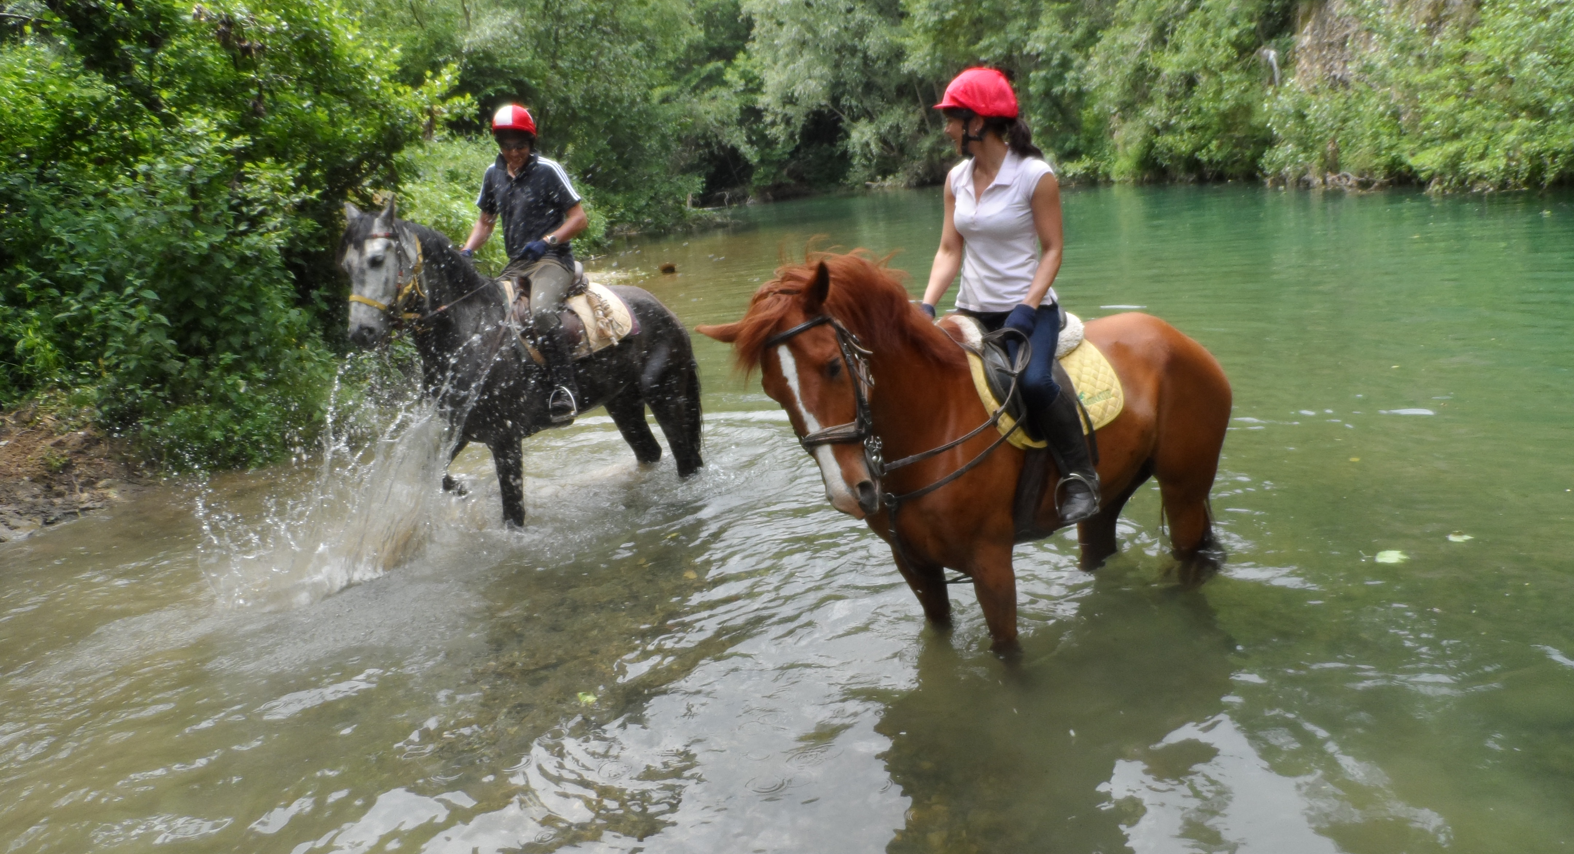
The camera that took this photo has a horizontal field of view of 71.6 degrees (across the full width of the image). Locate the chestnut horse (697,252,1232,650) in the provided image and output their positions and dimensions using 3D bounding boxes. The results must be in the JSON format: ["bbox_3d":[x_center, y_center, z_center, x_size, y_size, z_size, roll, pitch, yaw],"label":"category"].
[{"bbox_3d":[0.780,0.252,3.979,2.075,1.913,0.668,-15,18,-35],"label":"chestnut horse"}]

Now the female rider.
[{"bbox_3d":[0.778,-0.448,3.788,0.607,1.558,0.617,-17,19,-39],"label":"female rider"}]

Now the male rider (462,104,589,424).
[{"bbox_3d":[-1.269,-0.813,5.463,0.627,1.558,0.607,6,18,34],"label":"male rider"}]

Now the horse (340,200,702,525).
[{"bbox_3d":[-1.295,-0.217,5.721,0.648,2.024,2.085,9,20,42],"label":"horse"}]

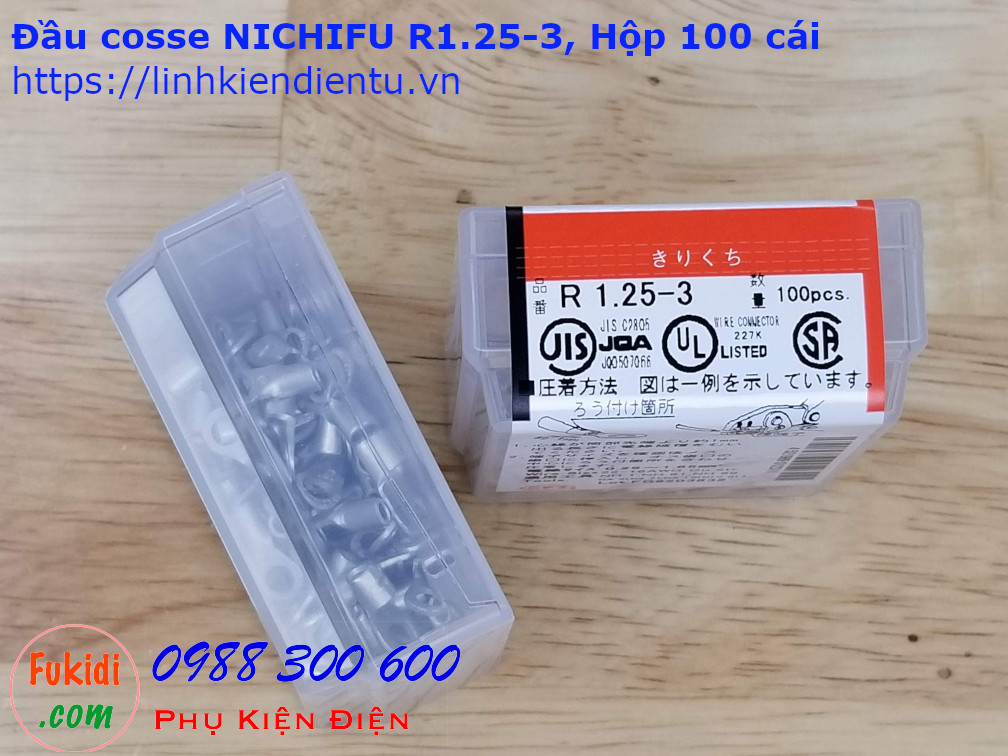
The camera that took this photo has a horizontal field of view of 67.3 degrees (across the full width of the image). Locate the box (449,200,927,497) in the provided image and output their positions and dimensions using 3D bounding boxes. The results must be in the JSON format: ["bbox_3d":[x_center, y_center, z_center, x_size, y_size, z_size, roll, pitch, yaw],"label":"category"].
[{"bbox_3d":[0.022,-0.003,0.106,0.060,0.026,0.030,-1,63,-4],"label":"box"}]

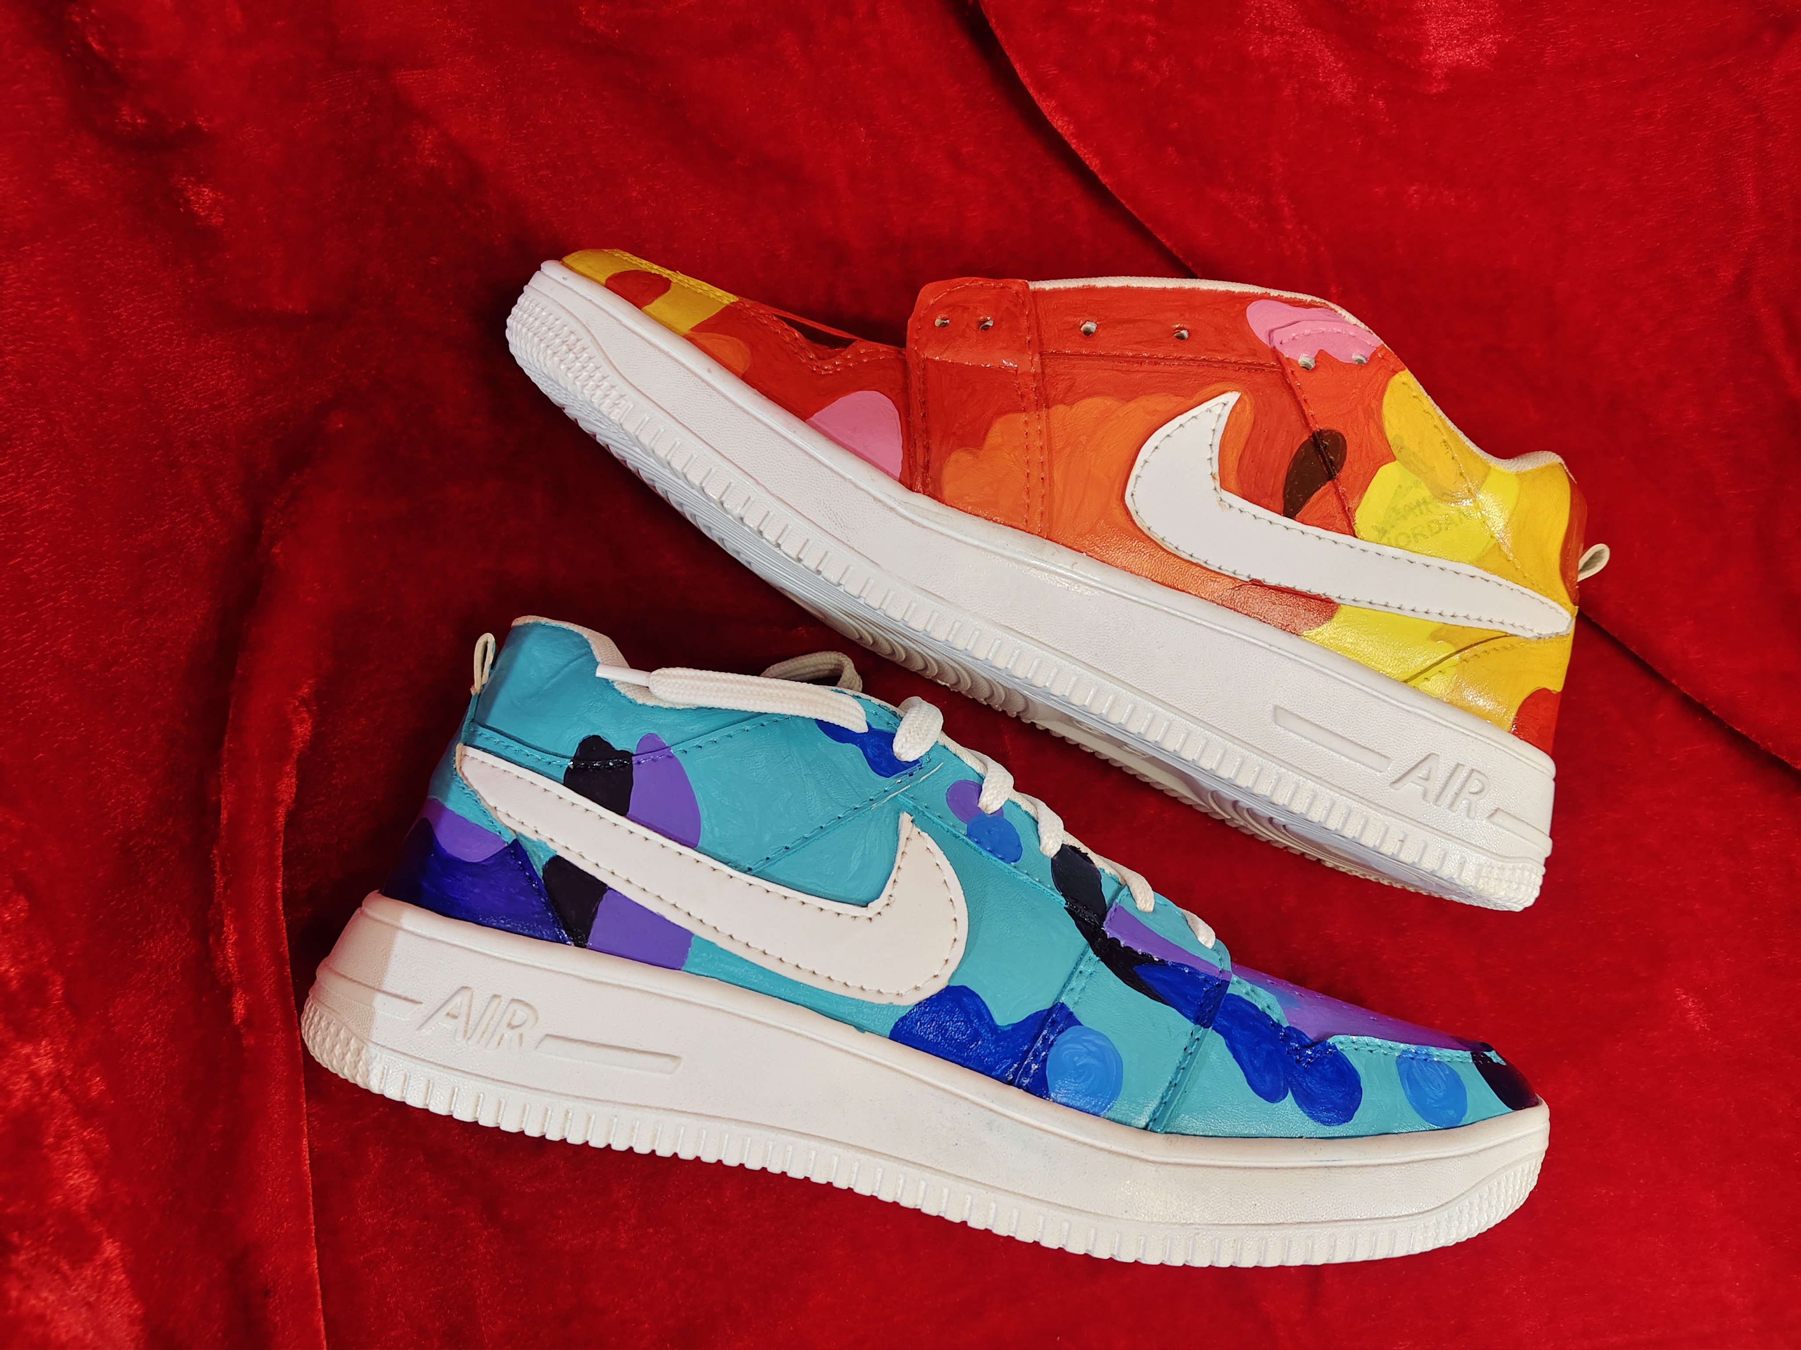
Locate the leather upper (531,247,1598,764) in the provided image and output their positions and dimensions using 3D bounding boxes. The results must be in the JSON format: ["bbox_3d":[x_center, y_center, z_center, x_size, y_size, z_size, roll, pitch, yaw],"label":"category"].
[{"bbox_3d":[0.046,-0.057,0.310,0.270,0.098,0.081,26,85,-1],"label":"leather upper"}]

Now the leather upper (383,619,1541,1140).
[{"bbox_3d":[0.028,0.044,0.290,0.271,0.098,0.077,12,92,-6],"label":"leather upper"}]

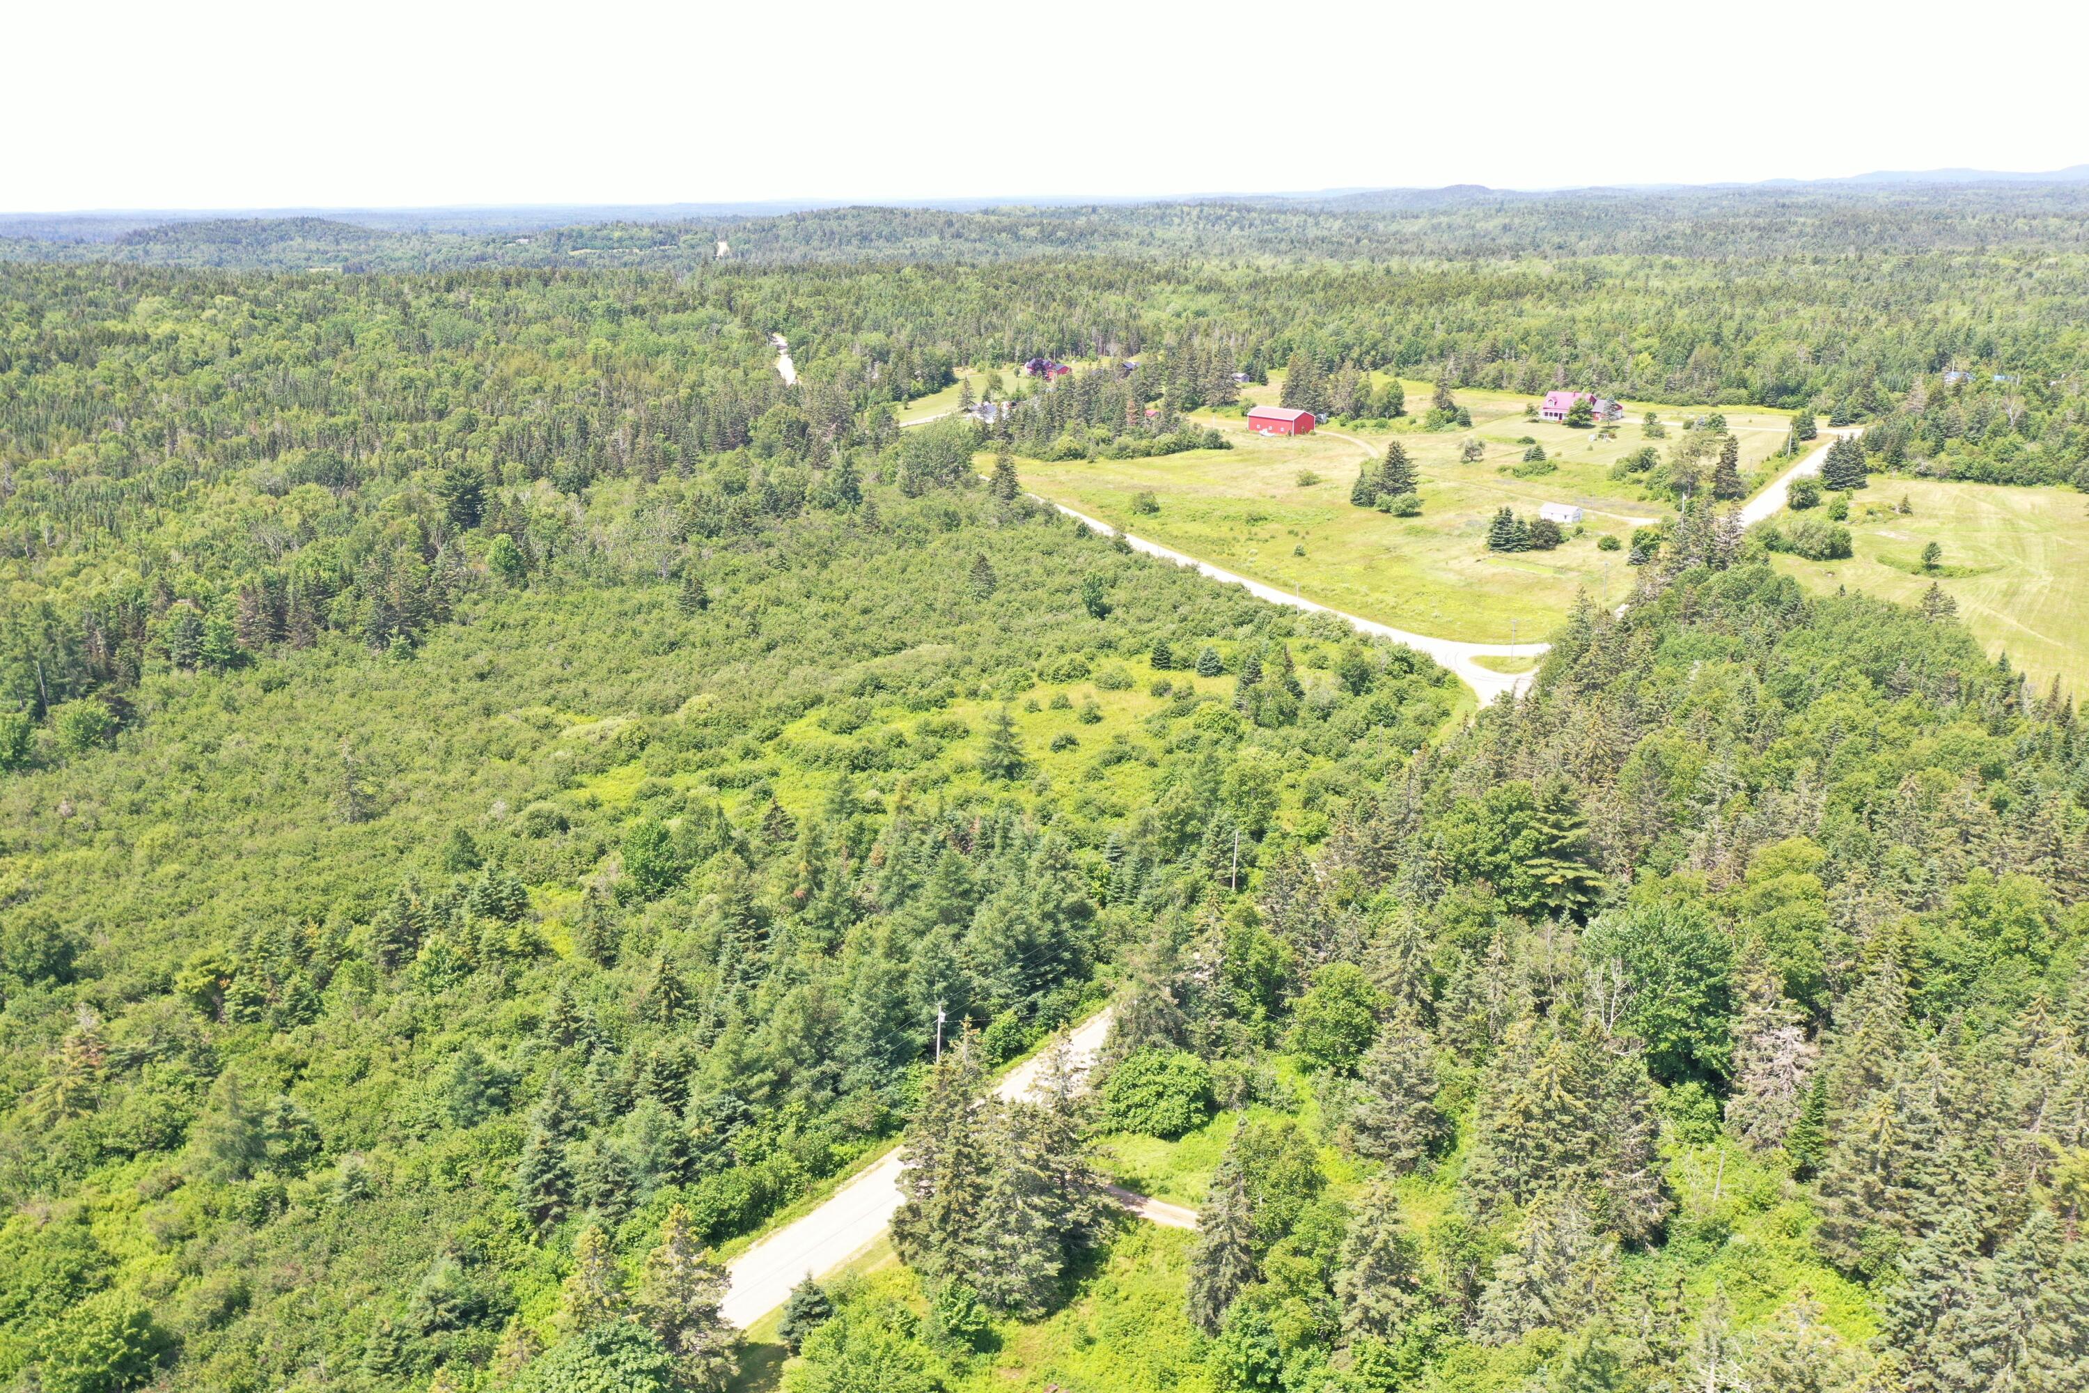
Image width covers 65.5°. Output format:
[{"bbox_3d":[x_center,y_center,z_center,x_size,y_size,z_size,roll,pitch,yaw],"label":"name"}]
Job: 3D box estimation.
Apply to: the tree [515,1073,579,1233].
[{"bbox_3d":[-38.330,34.640,123.920,4.710,13.440,4.710,-1,17,0],"label":"tree"}]

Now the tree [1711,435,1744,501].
[{"bbox_3d":[155.090,-51.960,367.830,6.870,15.020,6.870,-1,17,0],"label":"tree"}]

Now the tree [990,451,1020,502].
[{"bbox_3d":[-10.590,-57.850,427.240,8.610,13.920,8.610,-1,17,0],"label":"tree"}]

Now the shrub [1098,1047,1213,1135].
[{"bbox_3d":[9.760,33.500,139.860,9.850,5.790,9.850,1,17,4],"label":"shrub"}]

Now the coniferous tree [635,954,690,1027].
[{"bbox_3d":[-35.870,28.330,152.930,5.230,8.890,5.230,-5,18,-14],"label":"coniferous tree"}]

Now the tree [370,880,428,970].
[{"bbox_3d":[-65.220,23.880,164.170,5.950,11.370,5.950,-8,19,-23],"label":"tree"}]

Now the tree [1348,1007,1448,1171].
[{"bbox_3d":[28.950,31.310,132.040,7.980,13.450,7.980,-1,17,0],"label":"tree"}]

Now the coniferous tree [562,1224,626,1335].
[{"bbox_3d":[-31.300,40.450,111.880,4.380,9.280,4.380,-1,17,0],"label":"coniferous tree"}]

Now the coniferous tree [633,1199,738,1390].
[{"bbox_3d":[-23.440,39.470,106.560,6.770,14.520,6.770,-5,18,-14],"label":"coniferous tree"}]

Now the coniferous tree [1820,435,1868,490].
[{"bbox_3d":[212.290,-62.230,431.300,12.580,14.160,12.580,8,19,25],"label":"coniferous tree"}]

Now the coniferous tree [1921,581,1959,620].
[{"bbox_3d":[145.800,-13.330,263.610,5.400,10.650,5.400,-1,17,0],"label":"coniferous tree"}]

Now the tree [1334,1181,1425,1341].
[{"bbox_3d":[22.740,38.610,110.400,6.120,13.030,6.120,3,17,13],"label":"tree"}]

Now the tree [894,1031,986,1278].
[{"bbox_3d":[-7.540,33.320,117.230,6.980,19.720,6.980,-2,17,-4],"label":"tree"}]

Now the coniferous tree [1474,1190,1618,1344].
[{"bbox_3d":[33.940,38.850,109.870,9.750,12.680,9.750,6,18,19],"label":"coniferous tree"}]

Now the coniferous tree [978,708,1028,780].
[{"bbox_3d":[-5.660,6.330,221.010,6.670,10.470,6.670,-1,17,-2],"label":"coniferous tree"}]

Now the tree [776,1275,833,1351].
[{"bbox_3d":[-16.450,42.410,111.770,3.820,5.710,3.820,-4,17,-10],"label":"tree"}]

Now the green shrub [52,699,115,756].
[{"bbox_3d":[-138.200,4.580,233.640,7.870,7.800,7.870,-1,17,0],"label":"green shrub"}]

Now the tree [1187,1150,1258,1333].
[{"bbox_3d":[12.380,37.430,112.410,4.880,13.730,4.880,-1,17,0],"label":"tree"}]

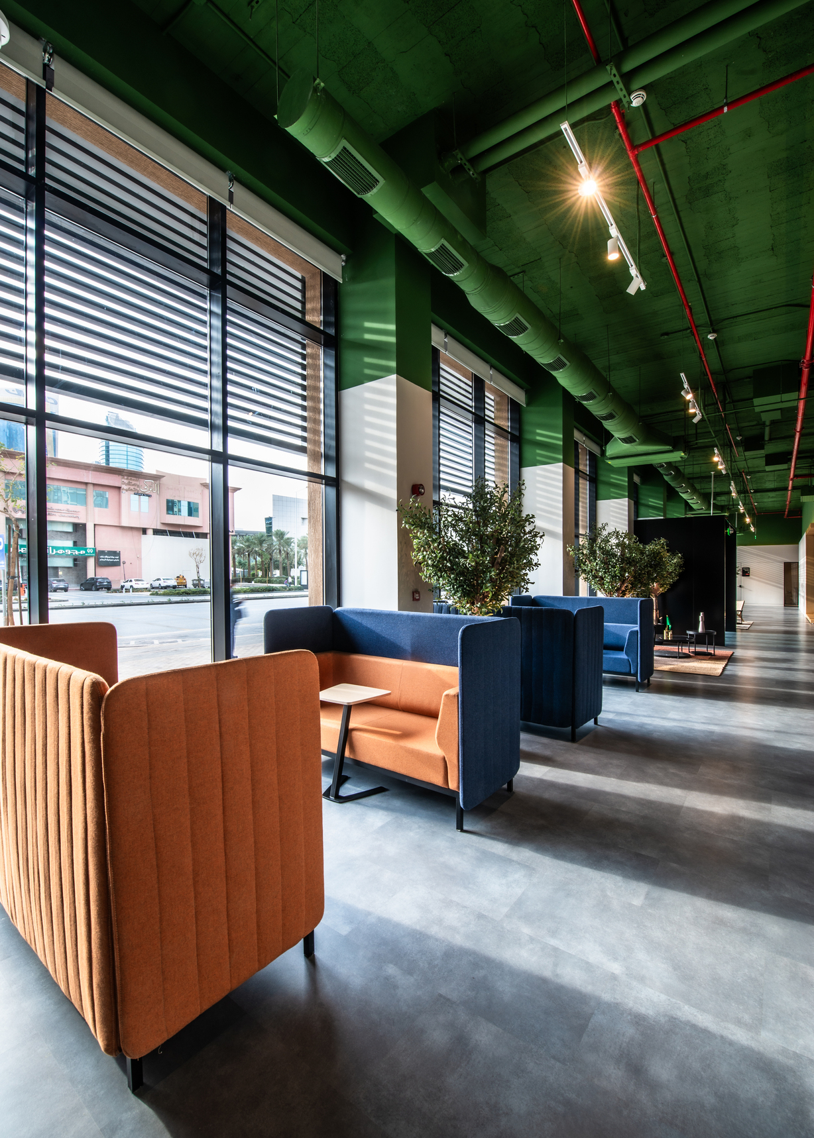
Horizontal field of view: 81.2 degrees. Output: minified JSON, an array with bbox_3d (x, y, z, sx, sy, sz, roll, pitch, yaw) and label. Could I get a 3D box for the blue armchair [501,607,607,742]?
[{"bbox_3d":[0.985,0.967,5.040,1.857,1.194,0.774,-2,-2,38],"label":"blue armchair"}]

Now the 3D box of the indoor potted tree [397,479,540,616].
[{"bbox_3d":[0.583,0.391,4.184,1.276,2.311,1.276,-2,-2,38],"label":"indoor potted tree"}]

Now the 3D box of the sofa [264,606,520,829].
[{"bbox_3d":[-0.177,0.942,3.574,1.857,1.194,0.783,-2,-2,38],"label":"sofa"}]

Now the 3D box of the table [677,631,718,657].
[{"bbox_3d":[5.619,1.414,9.035,0.522,0.411,0.522,-2,-2,38],"label":"table"}]

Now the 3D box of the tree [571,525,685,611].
[{"bbox_3d":[3.377,0.441,7.497,1.547,2.321,1.547,-2,-2,38],"label":"tree"}]

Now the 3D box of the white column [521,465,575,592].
[{"bbox_3d":[2.560,-0.083,8.530,0.774,3.433,0.609,-2,-2,38],"label":"white column"}]

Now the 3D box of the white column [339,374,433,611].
[{"bbox_3d":[-0.206,-0.152,5.041,0.774,3.452,0.600,-2,-2,38],"label":"white column"}]

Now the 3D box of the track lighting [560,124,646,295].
[{"bbox_3d":[1.511,-2.458,3.497,0.126,0.184,1.992,-2,-2,38],"label":"track lighting"}]

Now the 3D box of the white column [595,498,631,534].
[{"bbox_3d":[5.256,-0.006,11.914,0.754,3.394,0.580,-2,-2,38],"label":"white column"}]

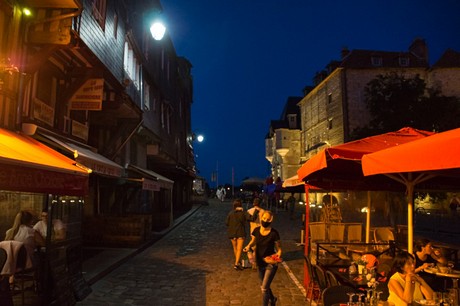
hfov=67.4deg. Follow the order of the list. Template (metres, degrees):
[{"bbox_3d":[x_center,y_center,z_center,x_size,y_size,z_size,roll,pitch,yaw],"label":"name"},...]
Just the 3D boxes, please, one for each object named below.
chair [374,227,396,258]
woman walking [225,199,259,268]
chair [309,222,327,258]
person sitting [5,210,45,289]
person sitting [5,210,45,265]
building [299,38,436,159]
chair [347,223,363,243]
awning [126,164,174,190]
[{"bbox_3d":[3.840,2.260,8.600,0.510,0.870,0.540,1,-6,-10],"label":"chair"},{"bbox_3d":[0.280,1.830,7.800,0.620,1.580,0.360,0,-6,-1],"label":"woman walking"},{"bbox_3d":[2.190,2.200,8.500,0.470,0.920,0.550,0,-6,0],"label":"chair"},{"bbox_3d":[-3.400,1.560,5.700,0.480,1.240,0.680,-1,-6,8],"label":"person sitting"},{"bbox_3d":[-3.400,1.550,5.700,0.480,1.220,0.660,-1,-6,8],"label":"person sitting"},{"bbox_3d":[13.600,-2.400,37.300,8.800,15.800,14.500,0,-6,-3],"label":"building"},{"bbox_3d":[3.100,2.220,8.550,0.470,0.920,0.550,0,-6,0],"label":"chair"},{"bbox_3d":[-3.520,1.060,15.500,1.350,0.850,3.300,0,-6,0],"label":"awning"}]

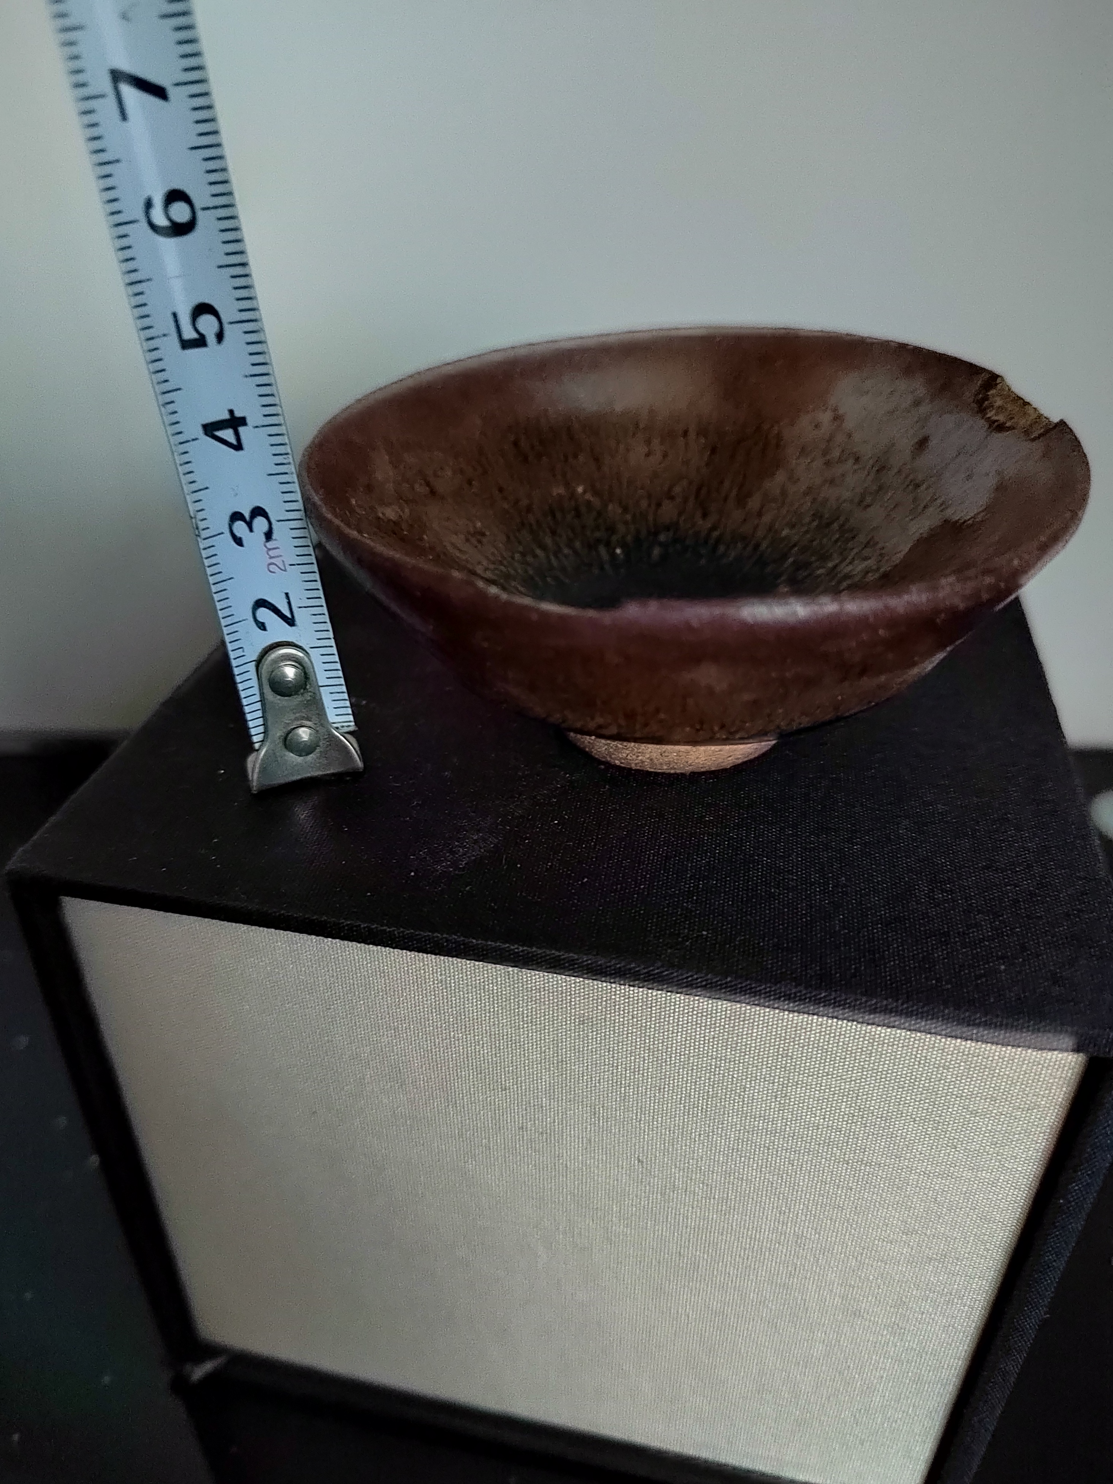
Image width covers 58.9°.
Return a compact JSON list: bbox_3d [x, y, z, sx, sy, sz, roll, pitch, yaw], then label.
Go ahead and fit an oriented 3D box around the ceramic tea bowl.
[{"bbox_3d":[0.015,-0.021,0.123,0.086,0.036,0.086,-2,35,0],"label":"ceramic tea bowl"}]

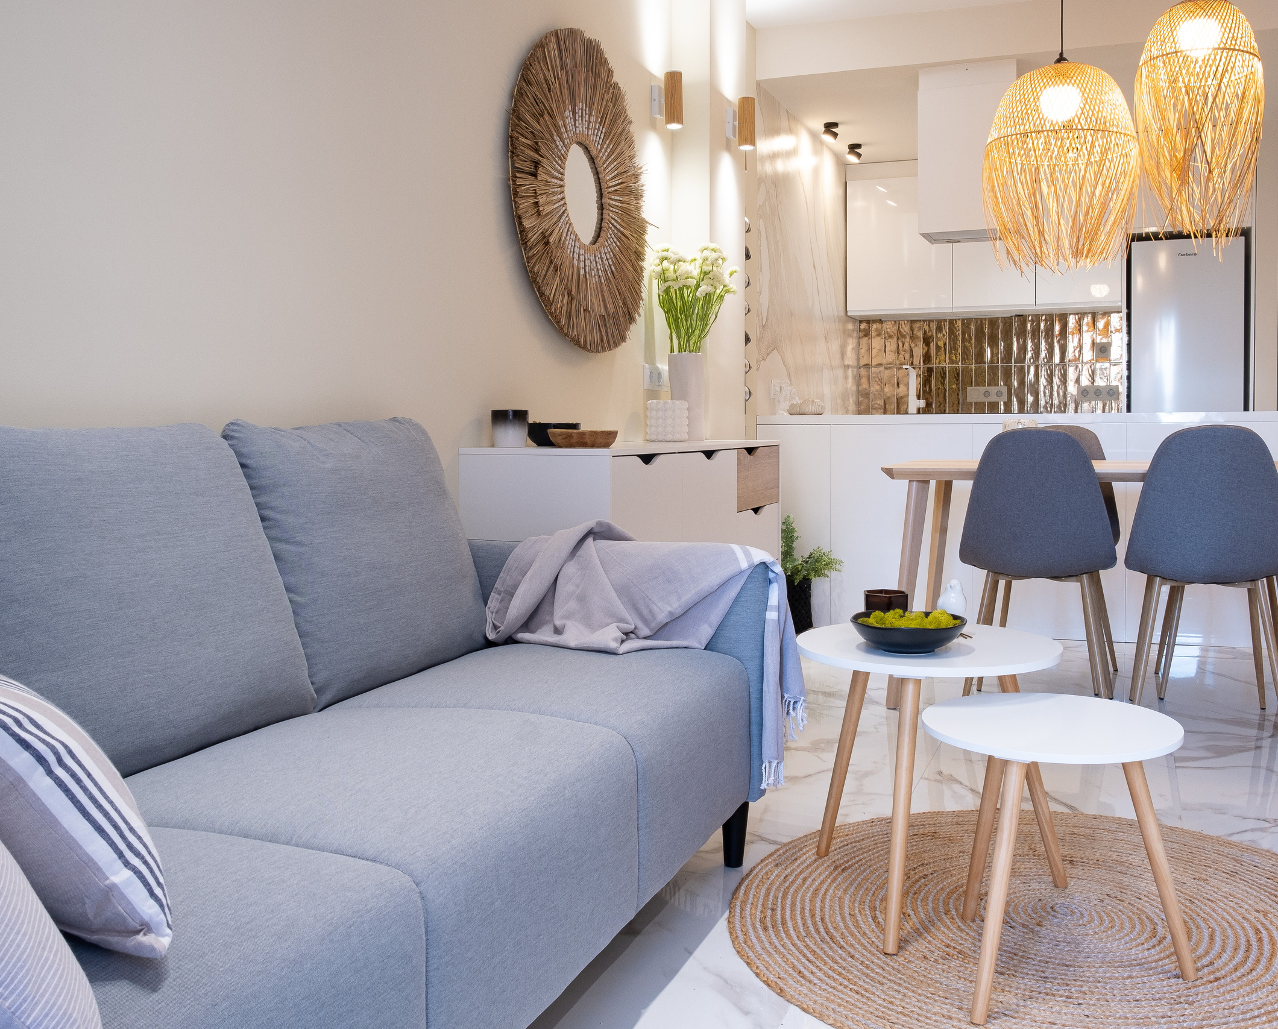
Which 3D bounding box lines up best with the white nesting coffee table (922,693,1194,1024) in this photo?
[{"bbox_3d":[0.661,0.536,1.866,0.405,0.410,0.420,2,5,22],"label":"white nesting coffee table"}]

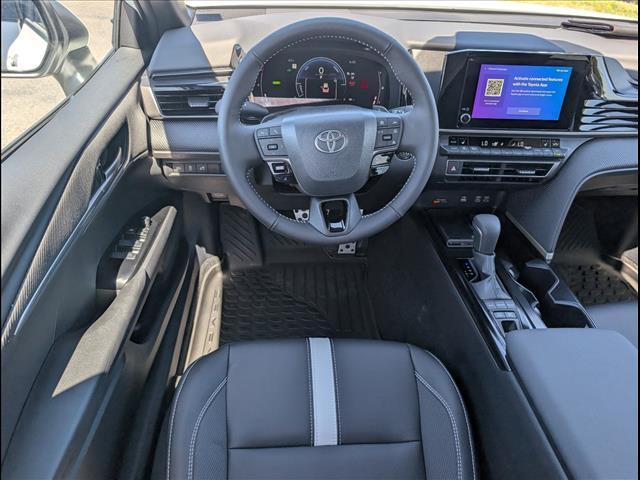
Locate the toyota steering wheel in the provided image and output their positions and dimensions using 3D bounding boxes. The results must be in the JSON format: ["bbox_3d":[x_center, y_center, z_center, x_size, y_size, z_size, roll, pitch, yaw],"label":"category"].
[{"bbox_3d":[0.016,-0.177,0.772,0.370,0.370,0.110,-6,15,-4],"label":"toyota steering wheel"}]

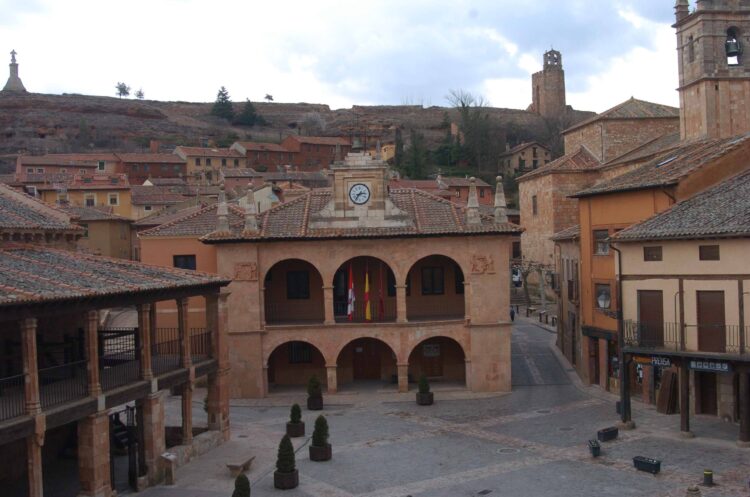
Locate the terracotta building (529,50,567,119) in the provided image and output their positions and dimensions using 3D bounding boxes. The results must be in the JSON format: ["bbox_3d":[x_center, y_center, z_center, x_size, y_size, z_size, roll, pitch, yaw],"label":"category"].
[{"bbox_3d":[47.556,-44.695,238.000,6.800,18.000,7.000,-2,0,-17],"label":"terracotta building"}]

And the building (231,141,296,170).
[{"bbox_3d":[-21.257,-17.506,168.000,12.000,6.300,7.500,-2,0,-33],"label":"building"}]

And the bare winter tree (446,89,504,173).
[{"bbox_3d":[20.945,-24.592,182.000,11.500,17.000,10.500,-2,0,0],"label":"bare winter tree"}]

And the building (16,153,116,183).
[{"bbox_3d":[-53.695,-13.837,152.000,17.000,6.000,8.000,-2,0,-28],"label":"building"}]

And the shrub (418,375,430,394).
[{"bbox_3d":[2.454,6.743,43.297,0.595,0.942,0.595,-2,0,0],"label":"shrub"}]

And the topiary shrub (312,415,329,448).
[{"bbox_3d":[-2.013,6.811,32.548,0.634,1.174,0.634,-2,0,0],"label":"topiary shrub"}]

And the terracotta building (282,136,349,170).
[{"bbox_3d":[-11.193,-18.298,170.000,12.000,7.500,7.500,-2,0,-34],"label":"terracotta building"}]

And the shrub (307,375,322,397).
[{"bbox_3d":[-2.952,6.728,42.967,0.680,1.009,0.680,-2,0,0],"label":"shrub"}]

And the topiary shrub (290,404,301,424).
[{"bbox_3d":[-3.335,6.965,36.866,0.464,0.802,0.464,-2,0,0],"label":"topiary shrub"}]

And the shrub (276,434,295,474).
[{"bbox_3d":[-2.937,6.772,28.814,0.660,1.270,0.660,-2,0,0],"label":"shrub"}]

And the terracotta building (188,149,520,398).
[{"bbox_3d":[-0.750,1.186,51.163,16.750,13.280,11.200,-2,0,0],"label":"terracotta building"}]

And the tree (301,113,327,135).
[{"bbox_3d":[-14.296,-28.940,203.000,6.100,5.500,6.000,-2,0,0],"label":"tree"}]

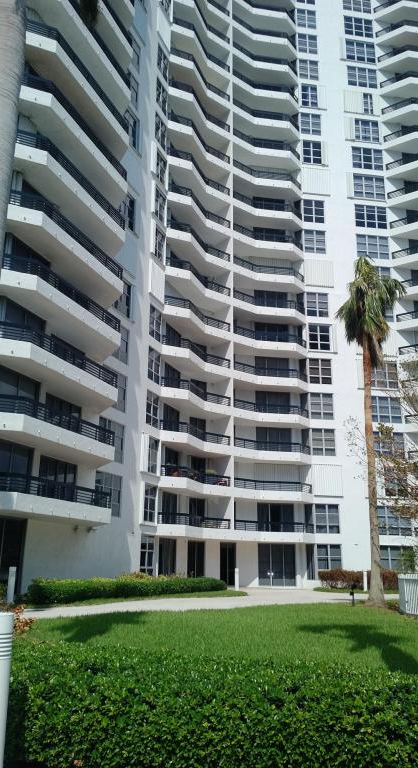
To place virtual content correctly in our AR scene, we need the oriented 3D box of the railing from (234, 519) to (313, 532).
[{"bbox_3d":[4.333,9.340,39.180,6.300,0.630,0.654,7,-18,-21],"label":"railing"}]

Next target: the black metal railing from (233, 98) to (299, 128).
[{"bbox_3d":[4.806,-21.917,48.881,6.521,0.598,0.755,8,-17,-23],"label":"black metal railing"}]

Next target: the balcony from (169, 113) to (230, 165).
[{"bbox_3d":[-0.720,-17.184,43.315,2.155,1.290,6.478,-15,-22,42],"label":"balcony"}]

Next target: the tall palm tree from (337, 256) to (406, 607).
[{"bbox_3d":[7.148,1.399,25.090,3.012,14.908,3.012,1,-16,0],"label":"tall palm tree"}]

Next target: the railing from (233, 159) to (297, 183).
[{"bbox_3d":[4.749,-16.554,47.353,6.521,0.598,0.755,8,-17,-23],"label":"railing"}]

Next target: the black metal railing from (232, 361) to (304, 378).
[{"bbox_3d":[4.666,-0.783,44.225,6.546,0.609,1.128,6,-18,-19],"label":"black metal railing"}]

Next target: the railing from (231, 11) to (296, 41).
[{"bbox_3d":[4.892,-29.947,51.169,6.521,0.598,0.755,8,-17,-23],"label":"railing"}]

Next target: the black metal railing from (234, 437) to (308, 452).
[{"bbox_3d":[4.381,4.227,40.675,6.300,0.630,0.654,7,-18,-21],"label":"black metal railing"}]

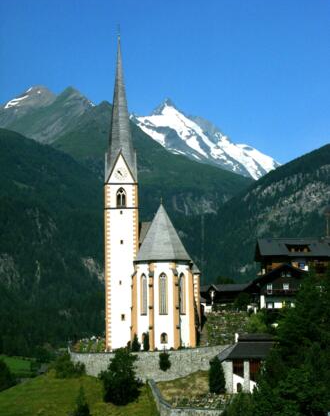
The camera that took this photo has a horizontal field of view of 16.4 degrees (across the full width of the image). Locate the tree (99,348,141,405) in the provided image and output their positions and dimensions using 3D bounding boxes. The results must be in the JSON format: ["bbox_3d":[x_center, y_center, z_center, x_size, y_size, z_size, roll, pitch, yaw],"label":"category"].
[{"bbox_3d":[-7.720,28.570,194.000,7.100,9.500,7.100,-1,-6,0],"label":"tree"}]

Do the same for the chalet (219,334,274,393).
[{"bbox_3d":[14.220,26.640,196.000,10.500,9.500,8.500,0,-6,-6],"label":"chalet"}]

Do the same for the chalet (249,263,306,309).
[{"bbox_3d":[24.140,15.920,235.000,13.000,9.300,12.000,-1,-6,2],"label":"chalet"}]

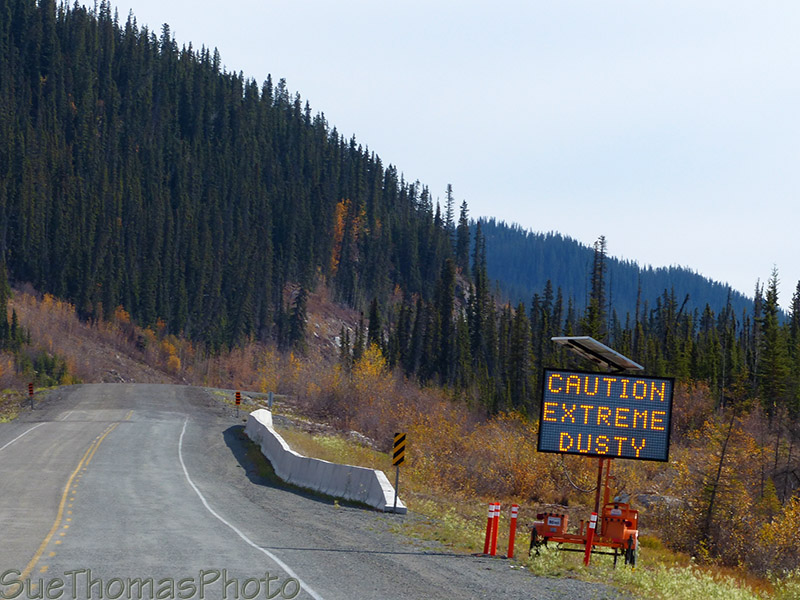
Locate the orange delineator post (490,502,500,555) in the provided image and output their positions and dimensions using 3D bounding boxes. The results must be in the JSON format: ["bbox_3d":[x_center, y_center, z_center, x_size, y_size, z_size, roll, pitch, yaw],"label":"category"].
[{"bbox_3d":[1.850,4.429,112.000,0.100,1.020,0.100,4,-1,2],"label":"orange delineator post"}]

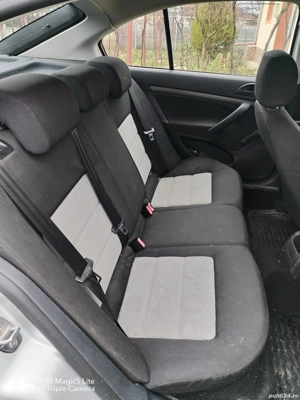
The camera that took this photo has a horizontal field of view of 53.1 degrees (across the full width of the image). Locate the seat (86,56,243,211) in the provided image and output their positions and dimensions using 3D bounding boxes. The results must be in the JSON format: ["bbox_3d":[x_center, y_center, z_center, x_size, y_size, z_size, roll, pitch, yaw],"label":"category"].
[{"bbox_3d":[0.127,-0.333,1.569,0.755,0.790,0.540,5,33,8],"label":"seat"}]

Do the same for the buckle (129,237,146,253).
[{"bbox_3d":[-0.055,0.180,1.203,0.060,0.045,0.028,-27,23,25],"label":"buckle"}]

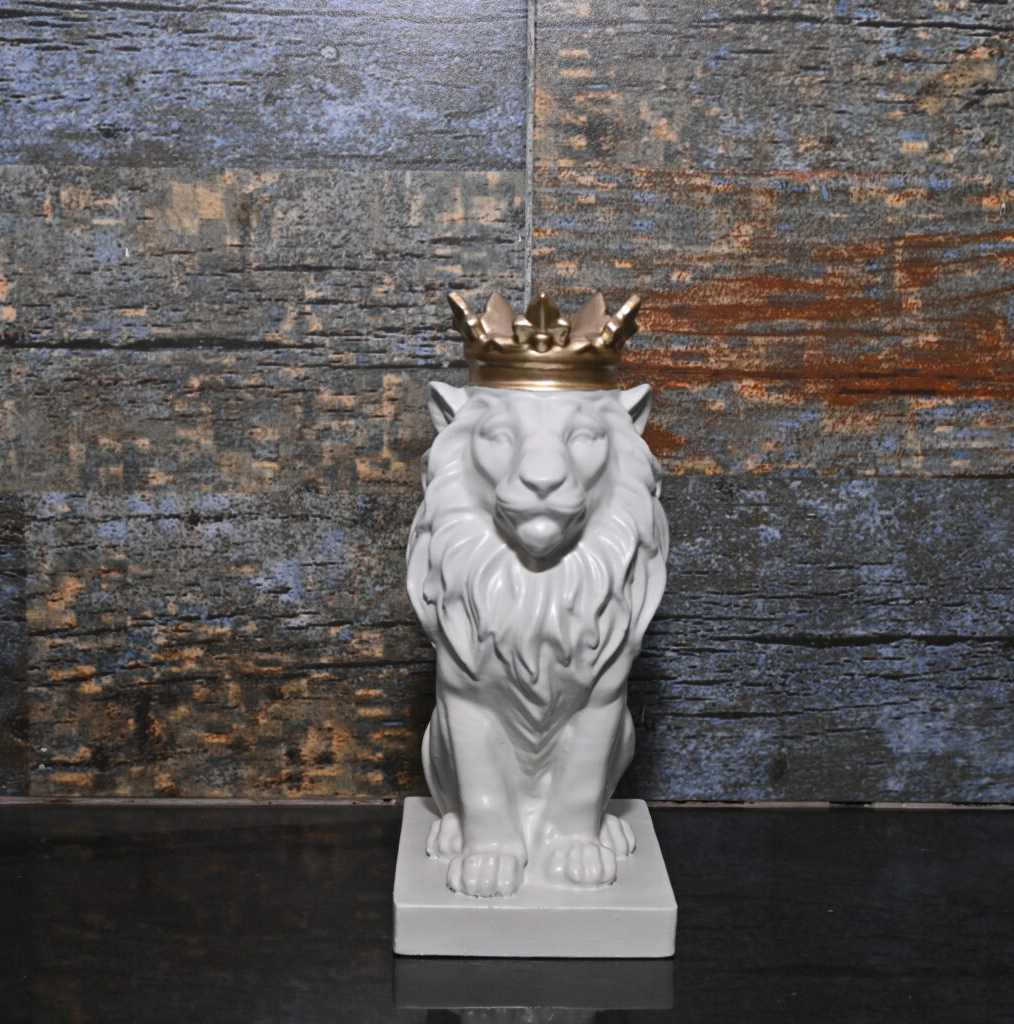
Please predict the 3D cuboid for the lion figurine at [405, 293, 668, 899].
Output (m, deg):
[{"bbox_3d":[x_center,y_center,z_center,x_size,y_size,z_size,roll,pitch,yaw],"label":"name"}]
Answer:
[{"bbox_3d":[0.011,0.023,0.652,0.093,0.201,0.098,1,9,-1],"label":"lion figurine"}]

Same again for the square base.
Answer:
[{"bbox_3d":[0.008,0.131,0.670,0.095,0.018,0.113,1,9,-1],"label":"square base"}]

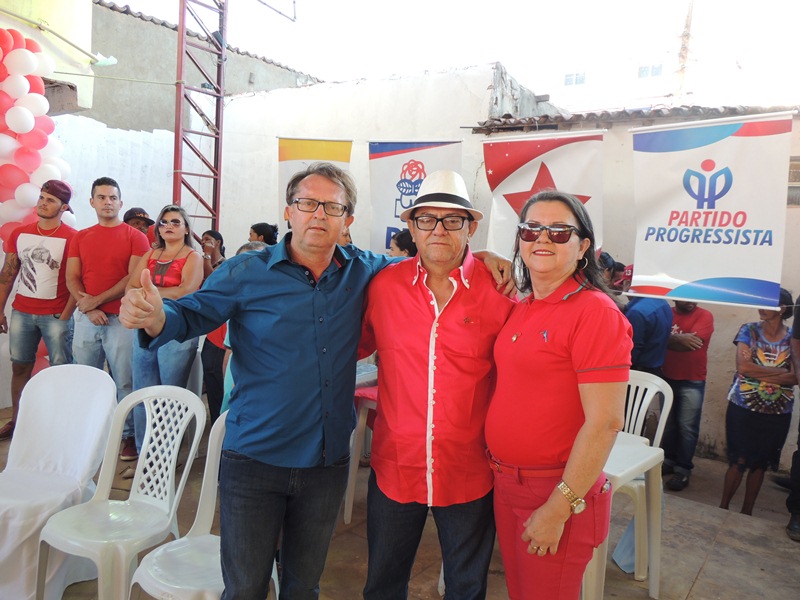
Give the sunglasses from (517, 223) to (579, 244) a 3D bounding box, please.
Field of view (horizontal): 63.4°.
[{"bbox_3d":[0.414,-0.182,1.770,0.147,0.054,0.150,4,7,28],"label":"sunglasses"}]

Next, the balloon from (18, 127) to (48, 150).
[{"bbox_3d":[-2.662,-1.169,4.700,0.215,0.190,0.205,3,3,0],"label":"balloon"}]

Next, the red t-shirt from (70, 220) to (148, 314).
[{"bbox_3d":[-1.734,-0.187,3.850,0.490,0.570,0.270,2,3,-21],"label":"red t-shirt"}]

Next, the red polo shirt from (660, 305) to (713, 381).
[{"bbox_3d":[2.220,0.340,5.050,0.480,0.590,0.280,5,4,29],"label":"red polo shirt"}]

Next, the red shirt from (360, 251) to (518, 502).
[{"bbox_3d":[0.108,0.227,1.870,0.500,0.730,0.300,1,6,3],"label":"red shirt"}]

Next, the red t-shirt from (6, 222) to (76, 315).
[{"bbox_3d":[-2.438,-0.214,4.400,0.480,0.640,0.280,-2,7,-24],"label":"red t-shirt"}]

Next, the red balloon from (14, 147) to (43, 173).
[{"bbox_3d":[-2.698,-1.017,4.700,0.205,0.200,0.205,3,3,0],"label":"red balloon"}]

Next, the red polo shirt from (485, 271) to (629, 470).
[{"bbox_3d":[0.399,0.185,1.750,0.450,0.510,0.290,6,4,35],"label":"red polo shirt"}]

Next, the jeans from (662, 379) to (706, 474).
[{"bbox_3d":[2.234,0.942,5.100,0.380,0.920,0.290,6,8,35],"label":"jeans"}]

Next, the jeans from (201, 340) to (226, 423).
[{"bbox_3d":[-1.358,0.664,4.750,0.240,0.850,0.310,1,4,-37],"label":"jeans"}]

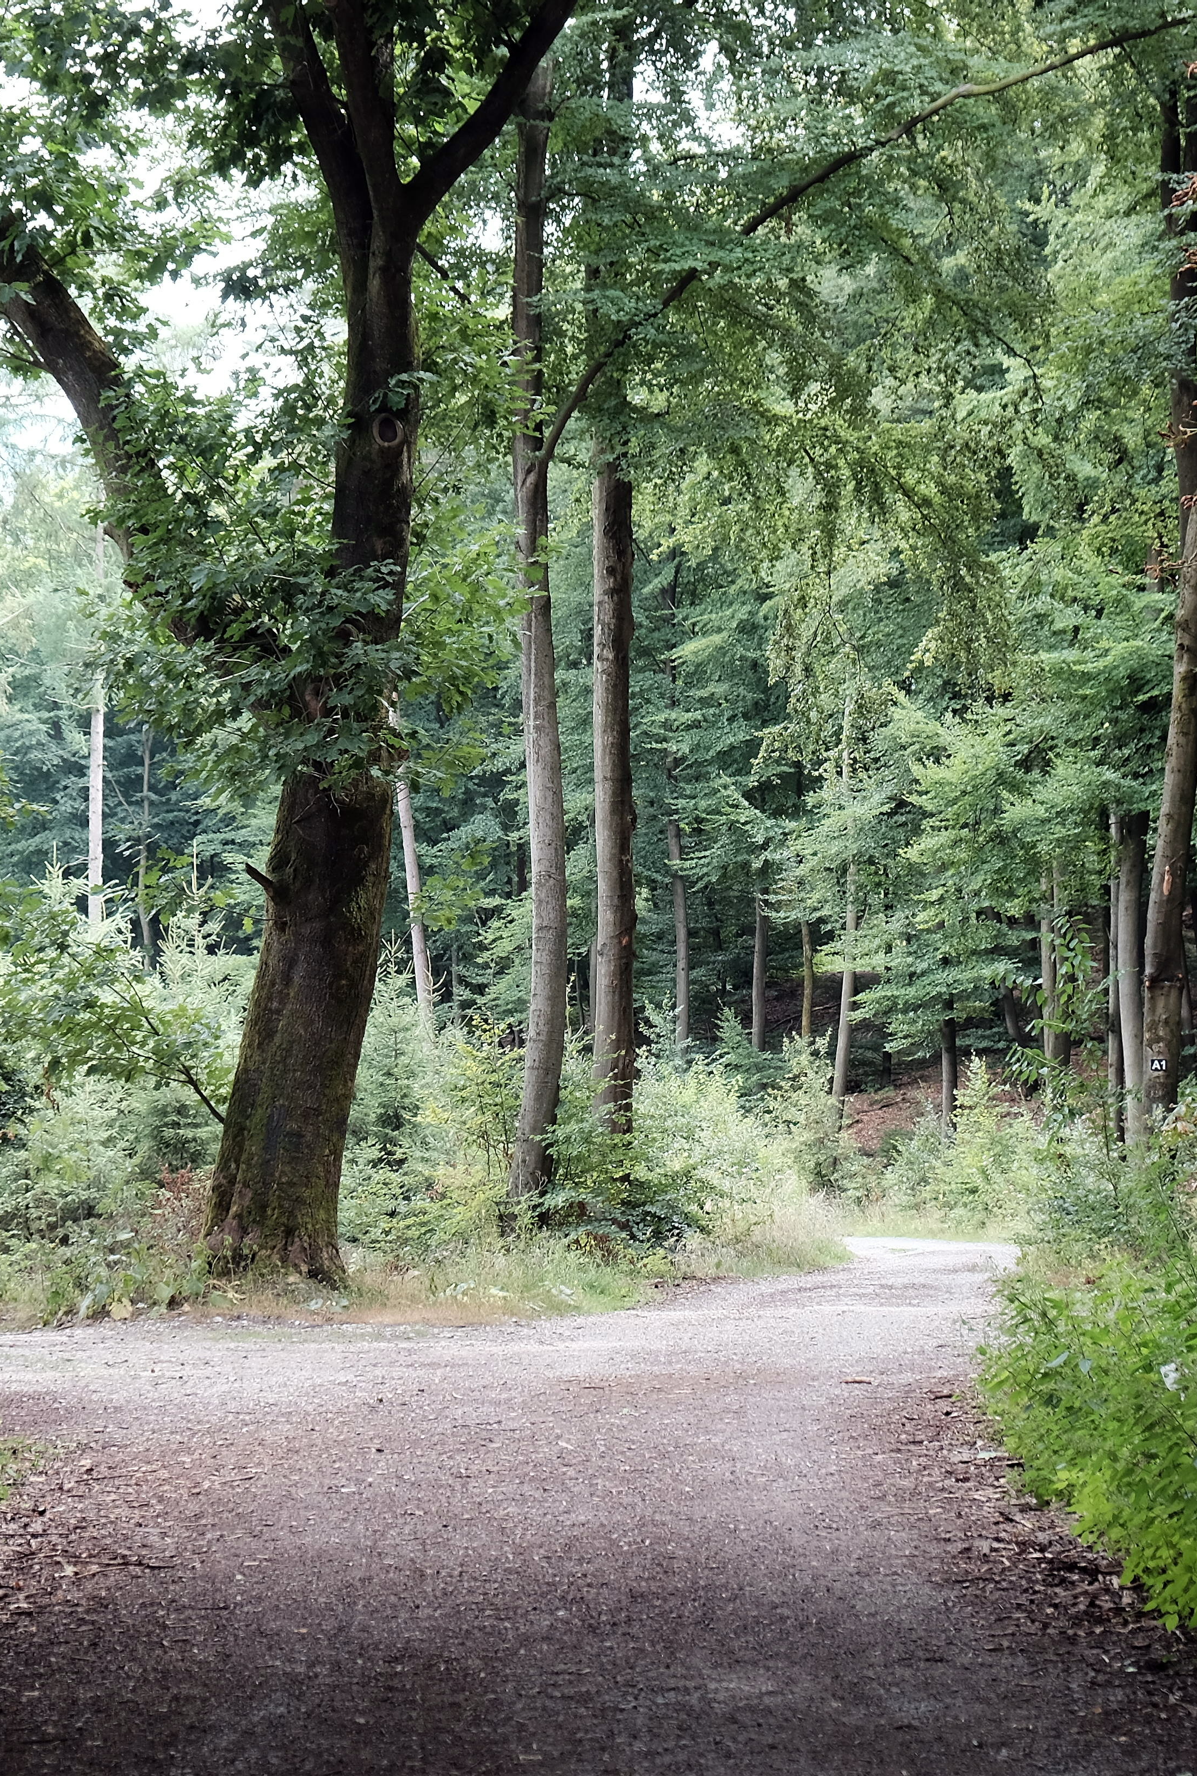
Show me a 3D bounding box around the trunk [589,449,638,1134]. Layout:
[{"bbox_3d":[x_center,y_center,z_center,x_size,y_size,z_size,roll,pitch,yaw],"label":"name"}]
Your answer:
[{"bbox_3d":[0.179,-1.120,54.169,0.498,7.850,0.475,0,-2,0],"label":"trunk"}]

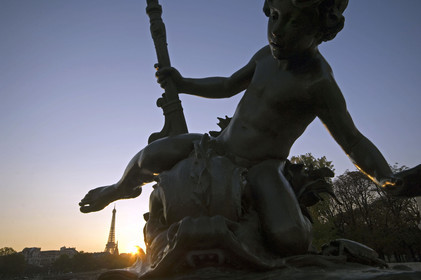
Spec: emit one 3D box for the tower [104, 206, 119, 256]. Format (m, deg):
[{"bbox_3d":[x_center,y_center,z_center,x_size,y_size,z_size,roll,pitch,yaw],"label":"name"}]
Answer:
[{"bbox_3d":[-510.641,494.006,1341.741,125.000,327.000,125.000,15,-32,-36],"label":"tower"}]

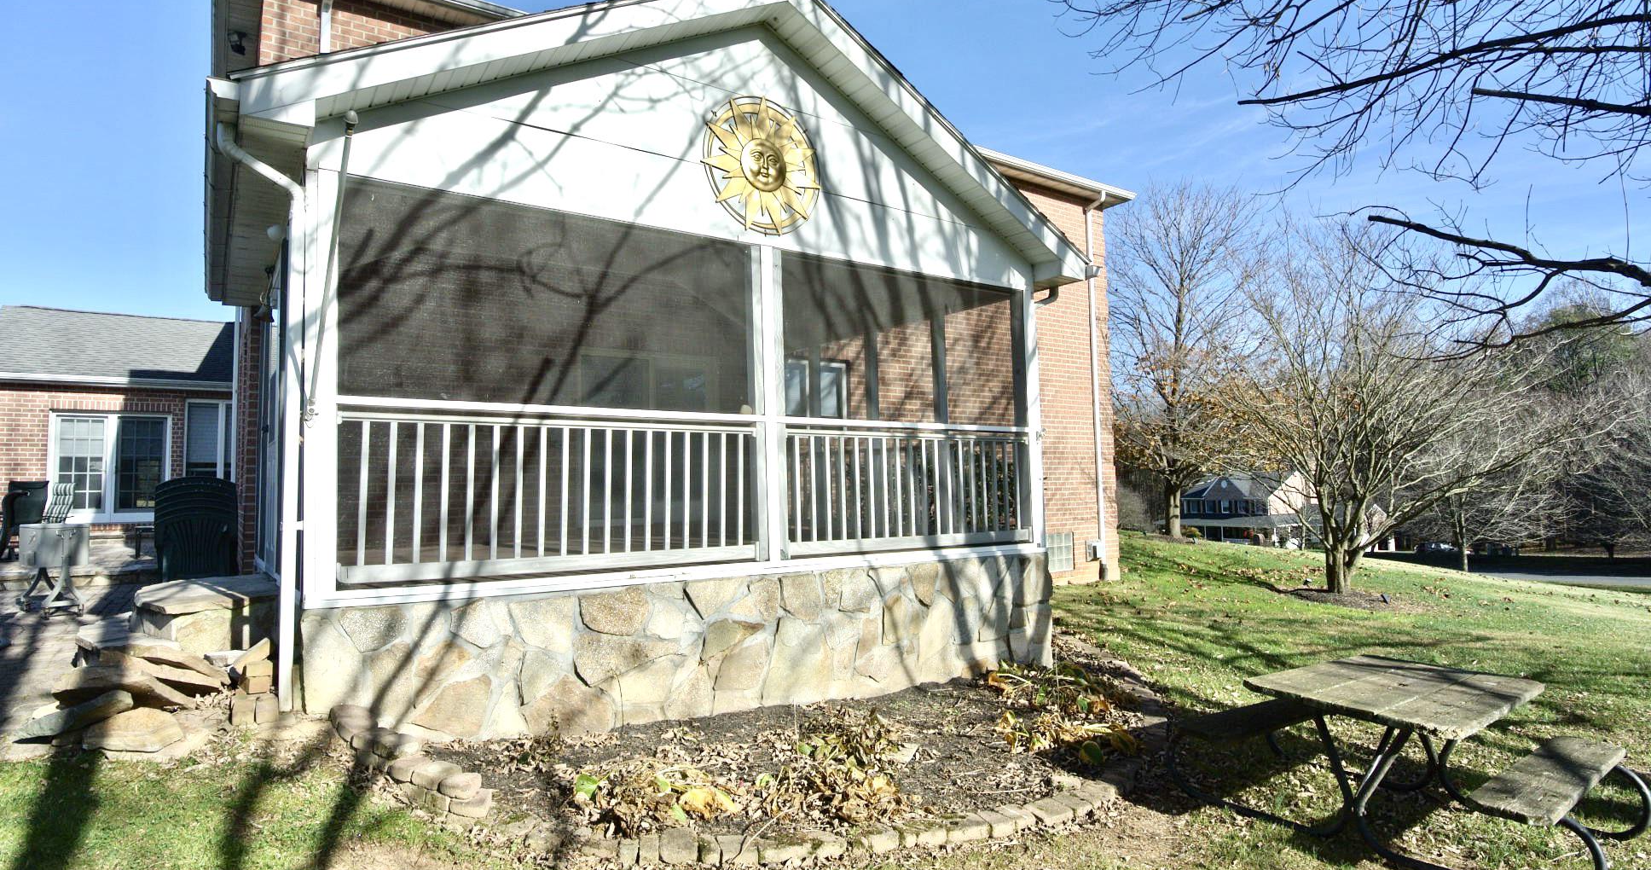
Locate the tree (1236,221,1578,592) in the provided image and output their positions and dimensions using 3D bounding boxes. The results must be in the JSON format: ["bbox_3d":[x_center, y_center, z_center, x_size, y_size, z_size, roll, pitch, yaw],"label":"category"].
[{"bbox_3d":[9.366,-0.358,13.500,4.700,5.900,4.700,-4,-5,34],"label":"tree"}]

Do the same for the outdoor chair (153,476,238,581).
[{"bbox_3d":[-5.118,0.878,6.706,0.570,1.060,0.660,2,-5,-32],"label":"outdoor chair"}]

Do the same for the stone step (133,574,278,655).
[{"bbox_3d":[-3.849,1.135,5.172,0.780,0.320,1.700,2,-5,-32],"label":"stone step"}]

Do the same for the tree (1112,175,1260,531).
[{"bbox_3d":[12.040,-2.621,28.000,5.500,11.800,5.500,-3,-5,24],"label":"tree"}]

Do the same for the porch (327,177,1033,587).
[{"bbox_3d":[-1.433,-0.082,7.188,5.150,2.200,3.800,2,-5,-32],"label":"porch"}]

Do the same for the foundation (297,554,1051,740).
[{"bbox_3d":[-1.382,1.493,7.074,5.300,0.870,3.900,2,-5,-32],"label":"foundation"}]

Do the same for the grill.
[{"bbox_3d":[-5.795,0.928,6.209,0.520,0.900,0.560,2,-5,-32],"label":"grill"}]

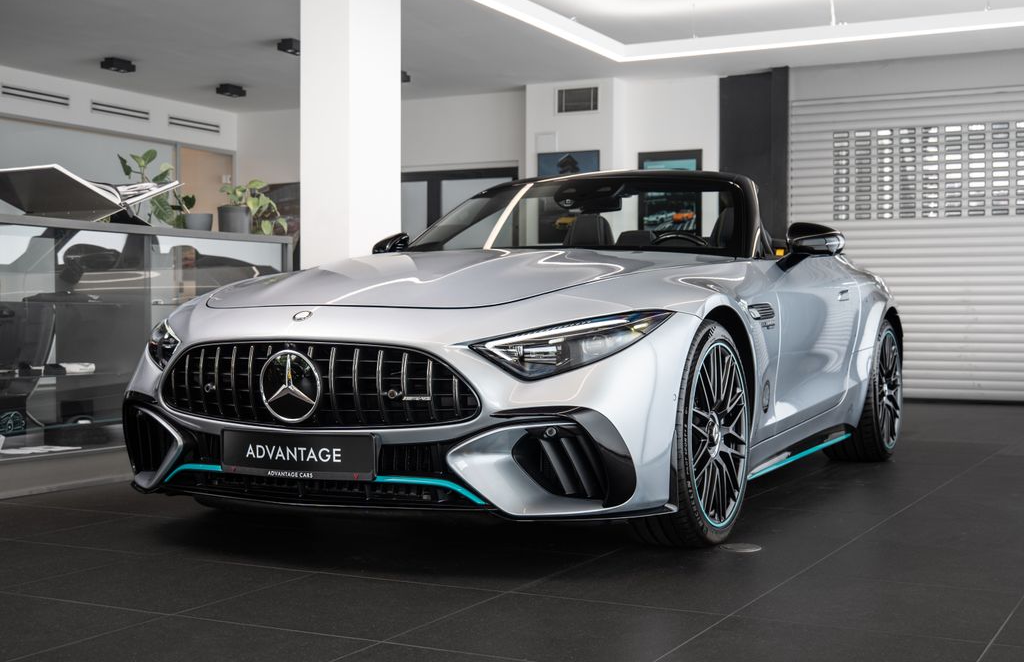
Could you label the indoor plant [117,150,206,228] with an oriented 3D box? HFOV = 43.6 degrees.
[{"bbox_3d":[-1.619,-0.647,5.961,0.420,0.380,0.320,0,1,-15],"label":"indoor plant"}]

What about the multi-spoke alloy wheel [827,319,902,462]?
[{"bbox_3d":[1.744,0.288,6.330,0.300,0.710,0.710,1,1,27],"label":"multi-spoke alloy wheel"}]

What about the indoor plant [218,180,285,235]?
[{"bbox_3d":[-1.322,-0.620,6.495,0.310,0.290,0.270,0,1,-13],"label":"indoor plant"}]

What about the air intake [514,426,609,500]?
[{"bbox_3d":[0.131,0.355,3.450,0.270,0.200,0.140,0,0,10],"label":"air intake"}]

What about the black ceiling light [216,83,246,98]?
[{"bbox_3d":[-2.684,-2.291,12.242,0.140,0.090,0.280,0,1,28],"label":"black ceiling light"}]

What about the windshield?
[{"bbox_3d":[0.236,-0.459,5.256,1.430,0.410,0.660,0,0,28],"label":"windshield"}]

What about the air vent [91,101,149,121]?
[{"bbox_3d":[-3.753,-2.105,12.276,0.030,0.110,0.770,0,1,28],"label":"air vent"}]

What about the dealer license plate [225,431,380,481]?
[{"bbox_3d":[-0.606,0.352,3.620,0.530,0.125,0.020,1,1,27],"label":"dealer license plate"}]

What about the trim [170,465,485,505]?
[{"bbox_3d":[-0.602,0.440,3.684,1.110,0.080,0.140,0,1,28],"label":"trim"}]

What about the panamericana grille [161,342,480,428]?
[{"bbox_3d":[-0.617,0.154,3.683,1.100,0.250,0.140,0,1,28],"label":"panamericana grille"}]

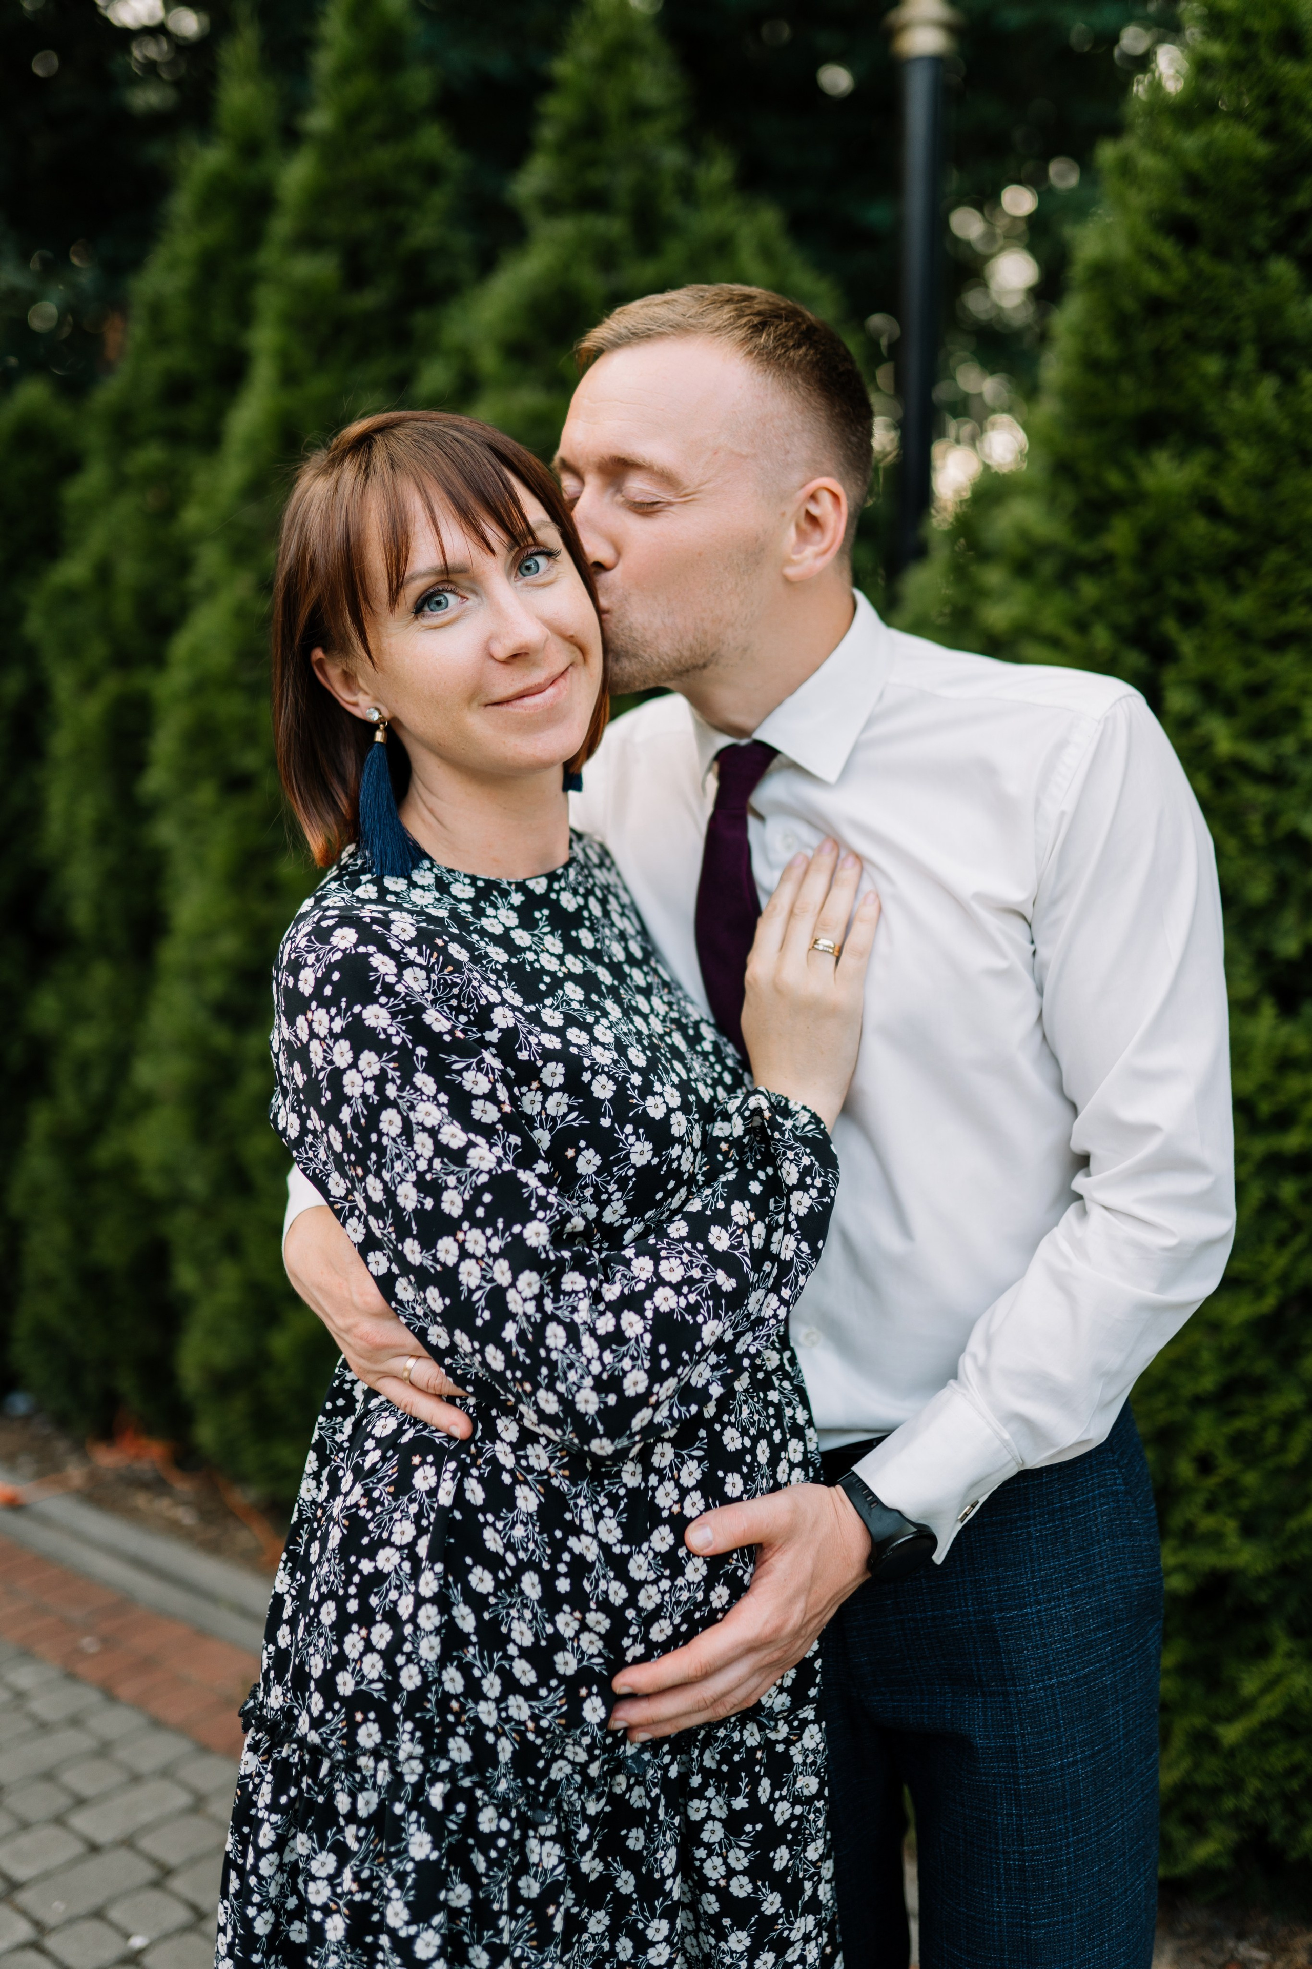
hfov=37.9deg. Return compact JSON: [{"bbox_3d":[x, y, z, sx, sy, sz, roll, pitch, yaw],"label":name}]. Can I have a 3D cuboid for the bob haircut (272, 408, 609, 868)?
[{"bbox_3d":[-0.136,-0.207,1.175,0.205,0.255,0.215,-19,12,-20],"label":"bob haircut"}]

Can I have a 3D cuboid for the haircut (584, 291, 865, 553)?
[{"bbox_3d":[0.042,-0.354,1.205,0.200,0.170,0.165,-11,20,-39],"label":"haircut"}]

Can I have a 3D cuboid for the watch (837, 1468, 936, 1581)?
[{"bbox_3d":[0.138,0.324,1.140,0.046,0.056,0.066,-34,-27,3],"label":"watch"}]

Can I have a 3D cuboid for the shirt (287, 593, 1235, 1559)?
[{"bbox_3d":[0.055,0.045,1.225,0.600,0.590,0.360,3,6,30],"label":"shirt"}]

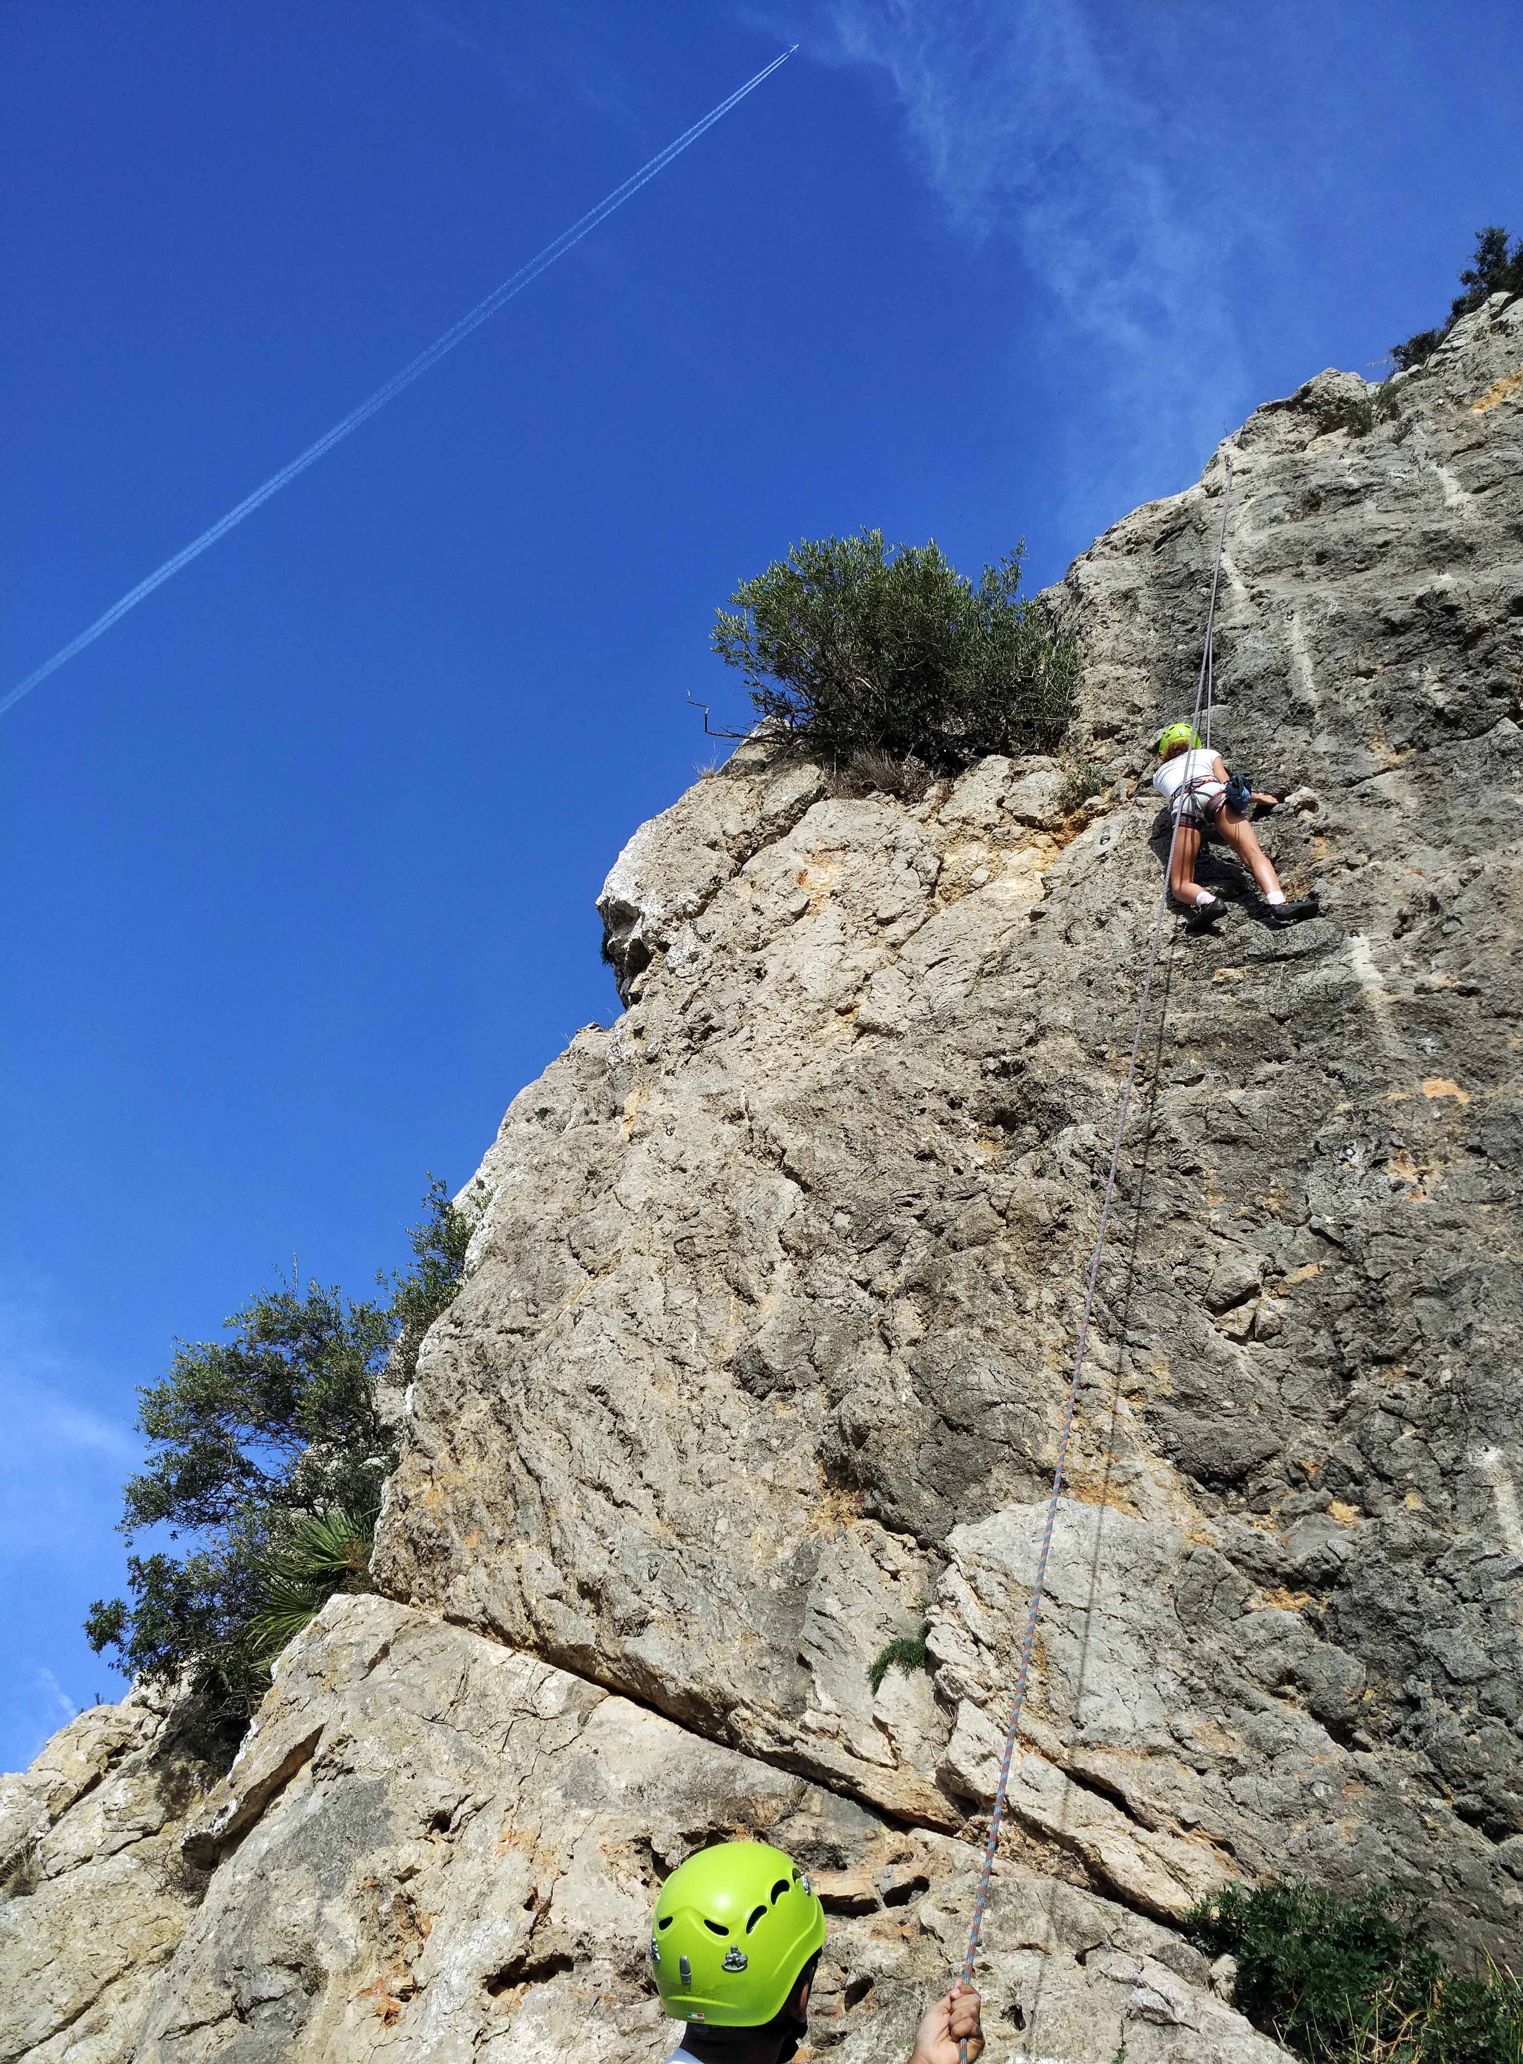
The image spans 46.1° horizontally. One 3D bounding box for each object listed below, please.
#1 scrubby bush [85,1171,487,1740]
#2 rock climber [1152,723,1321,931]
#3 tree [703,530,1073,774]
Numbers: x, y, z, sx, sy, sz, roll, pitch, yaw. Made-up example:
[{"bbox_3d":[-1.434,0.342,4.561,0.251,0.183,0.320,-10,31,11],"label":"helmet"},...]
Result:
[{"bbox_3d":[-1.951,1.734,7.300,1.600,2.200,1.500,7,-31,-12],"label":"scrubby bush"},{"bbox_3d":[2.496,-1.080,9.400,0.900,1.450,0.750,-6,-30,10],"label":"rock climber"},{"bbox_3d":[0.773,-2.208,10.400,2.150,1.500,1.700,-2,-30,3],"label":"tree"}]

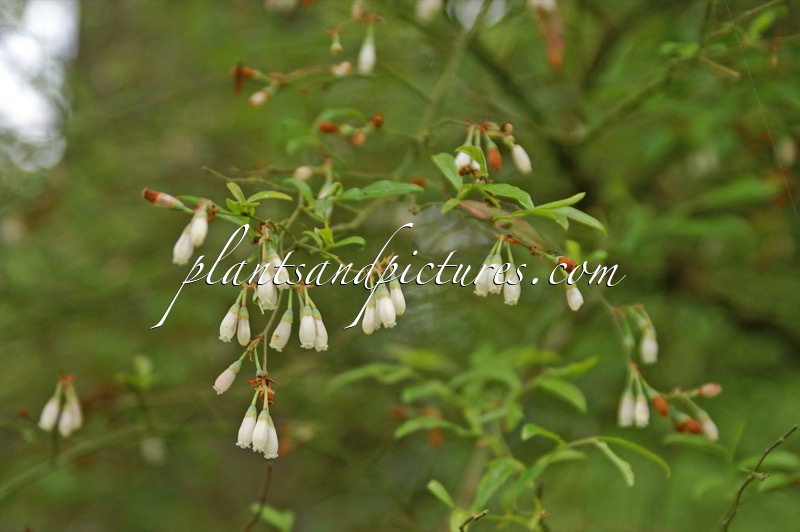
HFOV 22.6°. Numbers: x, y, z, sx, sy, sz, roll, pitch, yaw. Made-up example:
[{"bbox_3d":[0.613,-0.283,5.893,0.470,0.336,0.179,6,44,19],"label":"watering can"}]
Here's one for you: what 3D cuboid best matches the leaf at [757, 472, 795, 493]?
[{"bbox_3d":[0.128,0.074,0.680,0.014,0.003,0.005,-21,45,-12],"label":"leaf"}]

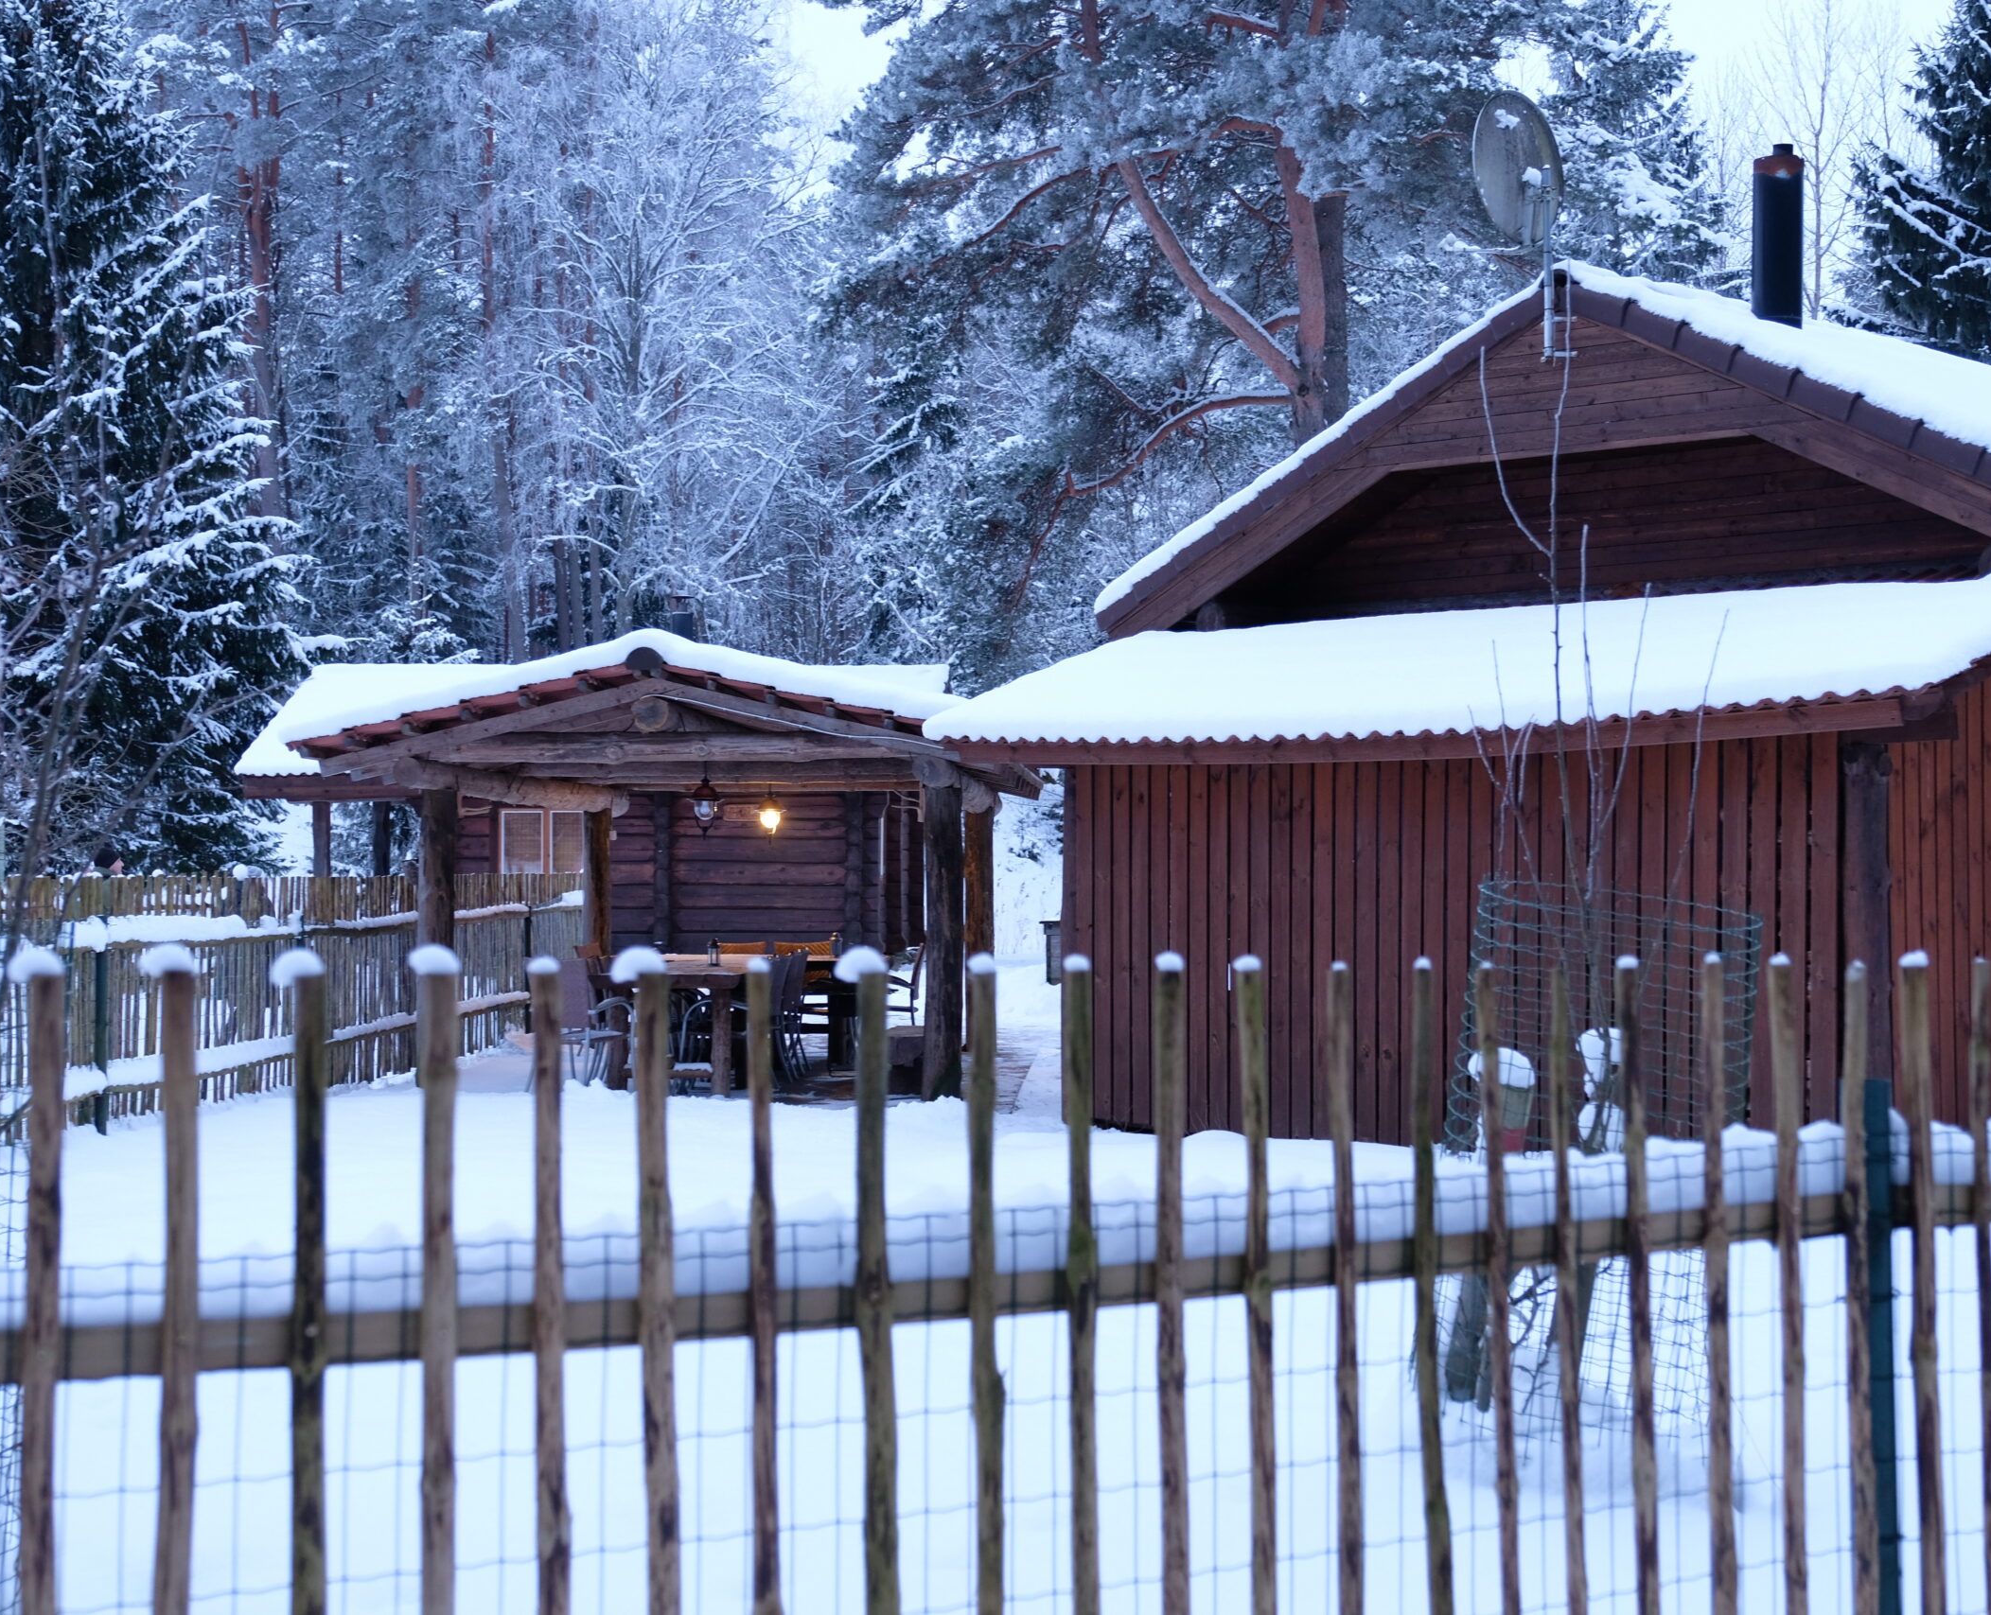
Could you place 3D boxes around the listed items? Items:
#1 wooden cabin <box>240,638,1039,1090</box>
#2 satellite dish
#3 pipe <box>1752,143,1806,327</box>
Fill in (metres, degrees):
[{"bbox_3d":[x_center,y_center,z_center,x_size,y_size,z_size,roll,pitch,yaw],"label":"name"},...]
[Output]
[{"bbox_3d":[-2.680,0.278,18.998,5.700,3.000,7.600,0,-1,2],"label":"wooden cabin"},{"bbox_3d":[2.657,-3.225,13.300,0.730,0.800,0.190,1,-2,-41],"label":"satellite dish"},{"bbox_3d":[4.417,-3.237,14.800,0.280,1.020,0.280,-1,-2,44],"label":"pipe"}]

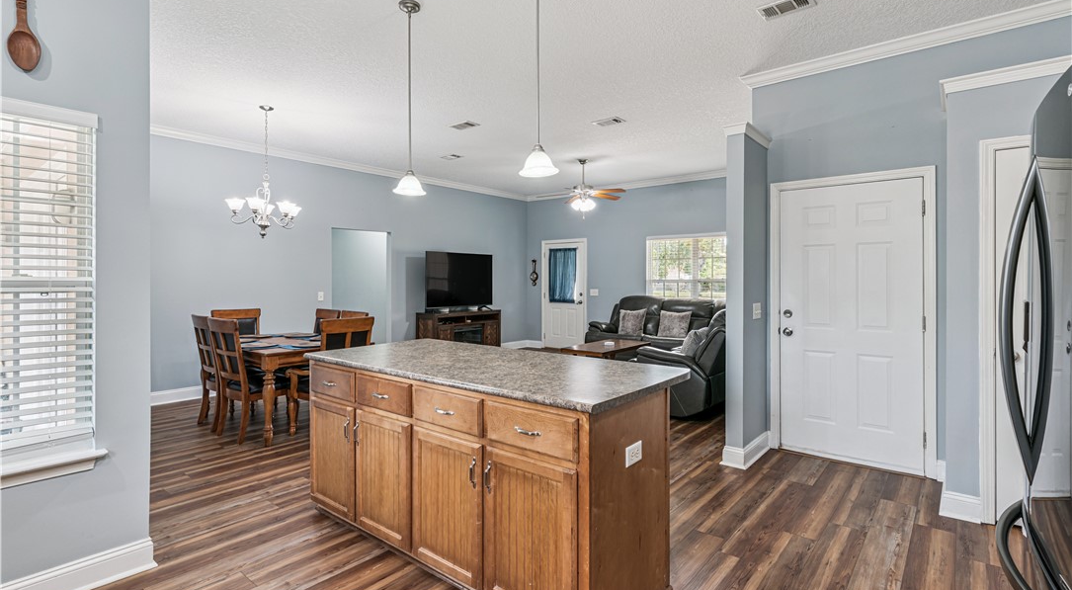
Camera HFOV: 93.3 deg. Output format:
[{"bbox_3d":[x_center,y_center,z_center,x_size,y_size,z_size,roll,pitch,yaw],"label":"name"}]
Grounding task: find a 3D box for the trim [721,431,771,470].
[{"bbox_3d":[1.609,1.167,3.883,0.185,0.138,0.580,1,2,39],"label":"trim"}]

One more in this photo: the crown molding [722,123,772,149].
[{"bbox_3d":[1.600,-1.201,3.880,0.225,0.075,0.610,1,1,39],"label":"crown molding"}]

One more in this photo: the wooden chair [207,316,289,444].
[{"bbox_3d":[-2.437,0.705,4.444,0.490,1.030,0.600,1,2,36],"label":"wooden chair"}]

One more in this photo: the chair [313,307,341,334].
[{"bbox_3d":[-2.468,0.682,5.417,0.500,1.030,0.600,1,1,39],"label":"chair"}]

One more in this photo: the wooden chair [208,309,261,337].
[{"bbox_3d":[-3.011,0.680,5.308,0.610,1.030,0.540,1,2,39],"label":"wooden chair"}]

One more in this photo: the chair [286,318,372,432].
[{"bbox_3d":[-1.771,0.710,4.354,0.620,1.030,0.540,1,1,39],"label":"chair"}]

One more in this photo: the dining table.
[{"bbox_3d":[-2.443,0.832,4.902,1.565,0.757,0.970,1,1,39],"label":"dining table"}]

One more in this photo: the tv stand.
[{"bbox_3d":[-1.261,0.690,8.549,0.460,0.820,1.480,1,2,39],"label":"tv stand"}]

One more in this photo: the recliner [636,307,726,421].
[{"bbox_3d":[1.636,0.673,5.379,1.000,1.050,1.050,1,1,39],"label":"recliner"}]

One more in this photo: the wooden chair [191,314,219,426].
[{"bbox_3d":[-2.853,0.694,4.819,0.490,1.030,0.600,1,2,39],"label":"wooden chair"}]

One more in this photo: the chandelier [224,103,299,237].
[{"bbox_3d":[-2.594,-1.168,4.863,0.720,1.240,0.720,1,1,39],"label":"chandelier"}]

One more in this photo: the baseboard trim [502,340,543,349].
[{"bbox_3d":[-0.238,1.017,9.867,0.390,0.135,0.770,1,1,39],"label":"baseboard trim"}]

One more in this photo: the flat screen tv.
[{"bbox_3d":[-1.240,-0.206,8.480,0.260,0.977,1.460,1,2,39],"label":"flat screen tv"}]

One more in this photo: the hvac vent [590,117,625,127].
[{"bbox_3d":[0.762,-1.789,5.267,0.300,0.020,0.200,1,1,39],"label":"hvac vent"}]

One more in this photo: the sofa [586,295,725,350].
[{"bbox_3d":[1.942,0.607,7.592,2.300,1.070,1.000,1,1,39],"label":"sofa"}]

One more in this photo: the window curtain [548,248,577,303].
[{"bbox_3d":[0.522,-0.364,9.769,0.650,1.050,0.060,1,2,39],"label":"window curtain"}]

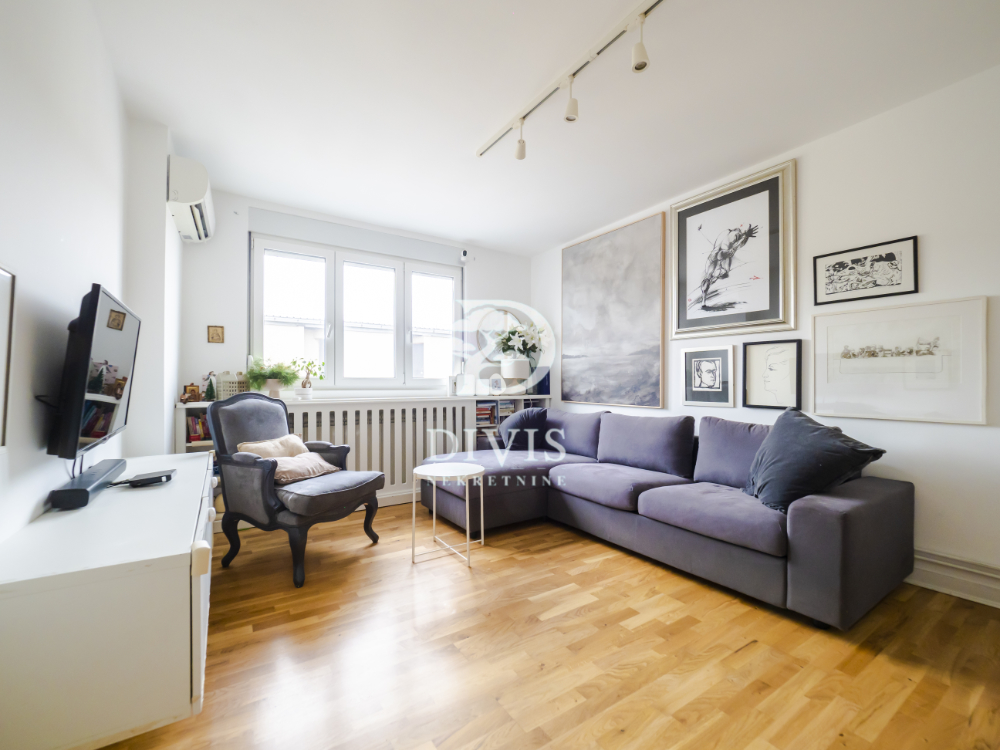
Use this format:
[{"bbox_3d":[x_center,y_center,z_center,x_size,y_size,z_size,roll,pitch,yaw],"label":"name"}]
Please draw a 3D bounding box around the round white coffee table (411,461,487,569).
[{"bbox_3d":[-0.313,0.855,2.540,0.465,0.528,0.465,0,-1,0],"label":"round white coffee table"}]

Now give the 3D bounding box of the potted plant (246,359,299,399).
[{"bbox_3d":[-1.736,0.030,3.086,0.369,0.313,0.345,1,-1,-30],"label":"potted plant"}]

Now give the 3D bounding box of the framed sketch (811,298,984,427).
[{"bbox_3d":[2.142,-0.063,2.224,0.030,0.614,0.685,1,-1,-35],"label":"framed sketch"}]

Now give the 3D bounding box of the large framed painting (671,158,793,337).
[{"bbox_3d":[1.641,-0.822,2.929,0.045,1.082,0.840,1,-1,-35],"label":"large framed painting"}]

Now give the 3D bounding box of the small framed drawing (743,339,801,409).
[{"bbox_3d":[1.808,0.003,2.697,0.025,0.446,0.340,1,-1,-35],"label":"small framed drawing"}]

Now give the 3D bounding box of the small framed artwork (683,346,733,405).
[{"bbox_3d":[1.563,0.015,3.042,0.025,0.440,0.375,1,-1,-35],"label":"small framed artwork"}]

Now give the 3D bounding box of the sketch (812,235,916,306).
[{"bbox_3d":[2.081,-0.580,2.322,0.025,0.302,0.449,1,-1,-35],"label":"sketch"}]

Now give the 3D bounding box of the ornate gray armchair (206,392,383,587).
[{"bbox_3d":[-1.234,0.604,2.500,0.805,0.975,0.680,0,-1,22],"label":"ornate gray armchair"}]

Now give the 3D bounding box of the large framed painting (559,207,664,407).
[{"bbox_3d":[1.013,-0.527,3.814,0.040,1.610,1.164,1,-1,-35],"label":"large framed painting"}]

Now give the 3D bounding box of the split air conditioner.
[{"bbox_3d":[-2.049,-1.127,2.712,0.204,0.282,0.805,1,-1,-34],"label":"split air conditioner"}]

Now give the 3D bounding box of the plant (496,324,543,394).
[{"bbox_3d":[0.218,-0.166,4.532,0.460,0.750,0.440,0,-1,0],"label":"plant"}]

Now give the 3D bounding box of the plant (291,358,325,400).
[{"bbox_3d":[-1.511,0.032,3.183,0.256,0.331,0.240,1,-1,-30],"label":"plant"}]

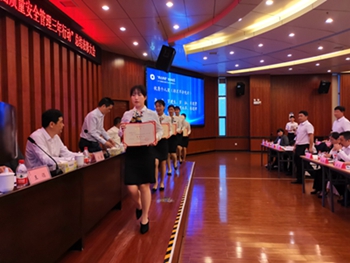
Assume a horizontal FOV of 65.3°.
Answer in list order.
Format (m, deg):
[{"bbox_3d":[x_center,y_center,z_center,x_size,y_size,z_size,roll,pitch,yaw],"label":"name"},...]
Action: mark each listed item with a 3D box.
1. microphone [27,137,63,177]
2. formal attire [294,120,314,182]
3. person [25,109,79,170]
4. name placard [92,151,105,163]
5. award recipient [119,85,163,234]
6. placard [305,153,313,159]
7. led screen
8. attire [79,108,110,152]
[{"bbox_3d":[-1.123,0.214,2.357,0.320,0.310,0.100,0,2,6],"label":"microphone"},{"bbox_3d":[2.974,0.474,6.318,0.320,1.460,0.470,-1,2,-18],"label":"formal attire"},{"bbox_3d":[-1.346,0.456,2.895,0.680,1.360,0.560,0,2,16],"label":"person"},{"bbox_3d":[-0.897,0.288,3.170,0.080,0.100,0.220,0,2,6],"label":"name placard"},{"bbox_3d":[-0.377,0.292,3.210,0.490,1.650,0.500,0,2,3],"label":"award recipient"},{"bbox_3d":[2.534,0.454,5.127,0.080,0.100,0.220,0,2,6],"label":"placard"},{"bbox_3d":[0.175,-1.340,11.810,0.100,2.278,4.040,1,2,38],"label":"led screen"},{"bbox_3d":[-1.237,0.385,4.213,0.540,1.420,0.480,0,2,7],"label":"attire"}]

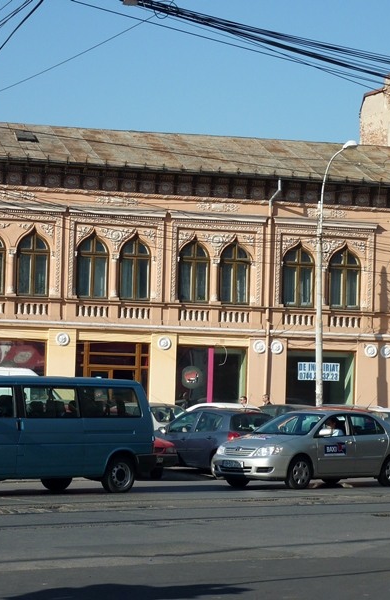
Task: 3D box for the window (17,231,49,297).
[{"bbox_3d":[-4.677,-1.079,47.892,0.991,1.960,0.300,3,-3,-16],"label":"window"}]

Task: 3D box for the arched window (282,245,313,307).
[{"bbox_3d":[3.122,-0.739,50.201,1.025,1.934,0.300,3,-3,-16],"label":"arched window"}]

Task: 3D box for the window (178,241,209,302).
[{"bbox_3d":[-0.045,-0.857,50.030,0.951,1.837,0.250,2,-3,-14],"label":"window"}]

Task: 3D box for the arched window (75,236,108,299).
[{"bbox_3d":[-3.065,-0.992,49.278,0.921,1.868,0.250,2,-3,-14],"label":"arched window"}]

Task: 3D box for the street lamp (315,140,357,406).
[{"bbox_3d":[4.020,-0.050,47.143,1.250,8.926,0.300,-1,-4,38],"label":"street lamp"}]

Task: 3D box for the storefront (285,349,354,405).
[{"bbox_3d":[3.726,3.004,50.200,2.286,2.960,0.400,3,-3,-16],"label":"storefront"}]

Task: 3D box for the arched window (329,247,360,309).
[{"bbox_3d":[4.564,-0.685,50.628,1.010,1.950,0.300,3,-3,-16],"label":"arched window"}]

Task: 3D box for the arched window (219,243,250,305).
[{"bbox_3d":[1.195,-0.802,50.339,0.900,1.849,0.250,2,-3,-14],"label":"arched window"}]

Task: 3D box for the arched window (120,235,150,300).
[{"bbox_3d":[-1.803,-0.939,49.592,0.873,1.880,0.250,2,-3,-14],"label":"arched window"}]

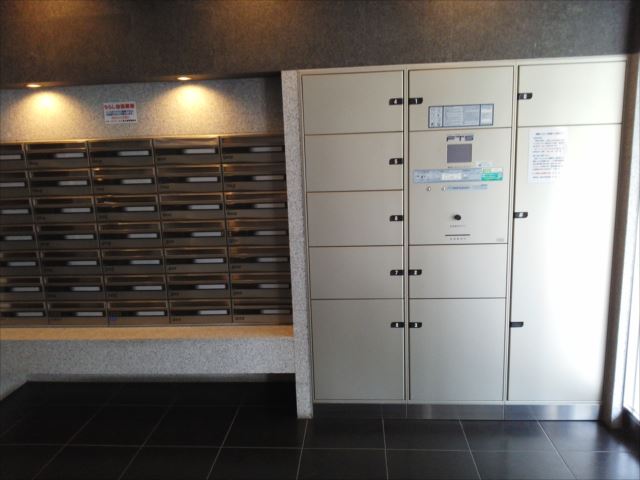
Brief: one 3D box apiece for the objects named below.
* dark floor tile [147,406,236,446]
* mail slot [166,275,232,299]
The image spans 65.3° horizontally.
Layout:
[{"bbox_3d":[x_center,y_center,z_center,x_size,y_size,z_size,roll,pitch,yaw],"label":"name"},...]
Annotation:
[{"bbox_3d":[-0.665,0.993,2.664,0.399,0.010,0.401,-1,10,4],"label":"dark floor tile"},{"bbox_3d":[-0.667,0.239,2.941,0.363,0.150,0.280,-1,11,4],"label":"mail slot"}]

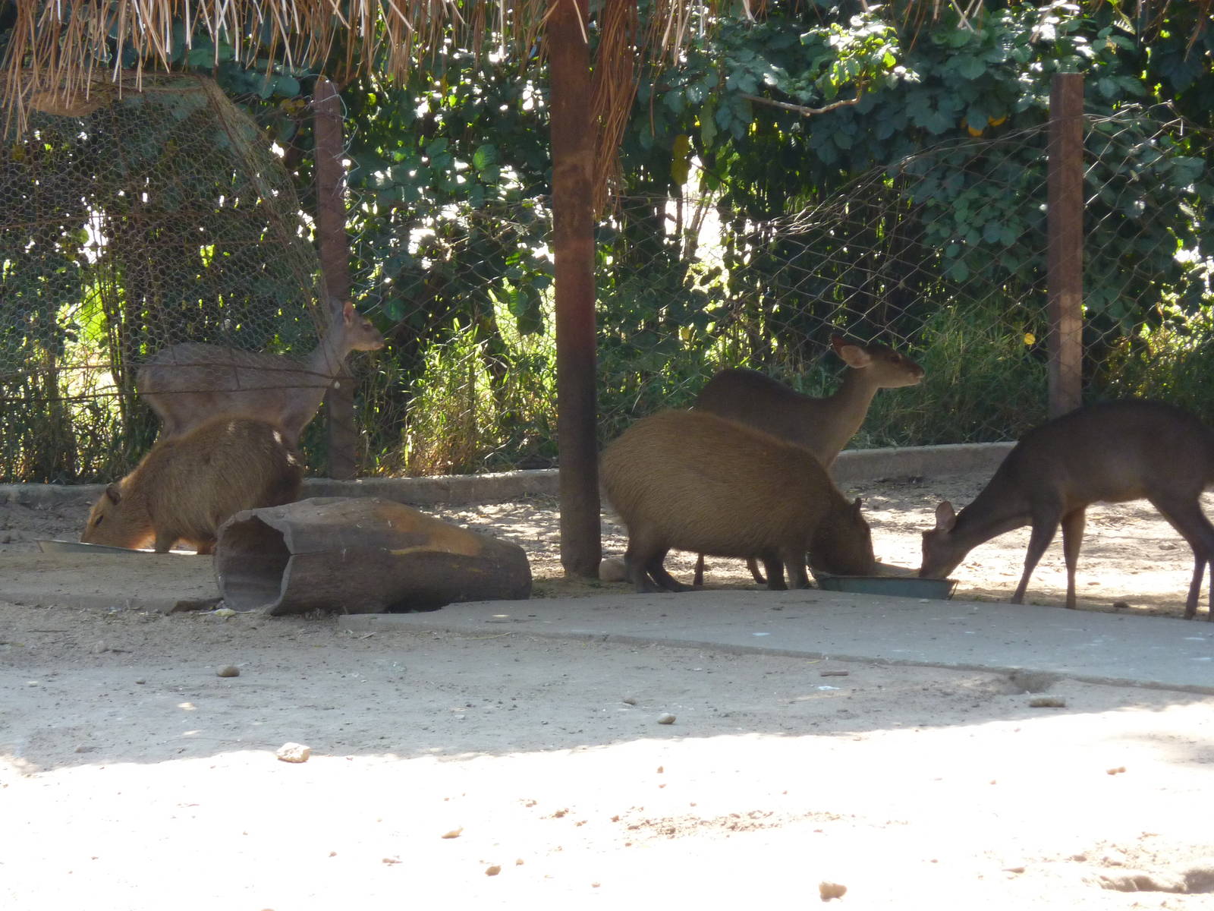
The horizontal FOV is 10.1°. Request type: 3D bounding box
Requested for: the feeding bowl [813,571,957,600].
[{"bbox_3d":[0.831,0.385,20.600,0.430,0.085,0.430,0,3,0],"label":"feeding bowl"}]

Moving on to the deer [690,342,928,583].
[{"bbox_3d":[0.613,0.016,21.000,0.760,0.760,0.220,-2,4,-22],"label":"deer"}]

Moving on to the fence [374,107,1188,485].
[{"bbox_3d":[0.777,-0.661,25.800,4.000,1.340,0.080,-3,4,-33],"label":"fence"}]

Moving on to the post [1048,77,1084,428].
[{"bbox_3d":[1.761,-0.752,26.400,0.106,1.440,0.106,-2,4,-28],"label":"post"}]

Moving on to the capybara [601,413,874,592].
[{"bbox_3d":[0.395,0.138,20.650,0.820,0.540,0.330,-1,3,-10],"label":"capybara"}]

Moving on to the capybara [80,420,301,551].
[{"bbox_3d":[-1.325,0.105,22.100,0.770,0.490,0.310,1,4,20],"label":"capybara"}]

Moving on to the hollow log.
[{"bbox_3d":[-0.683,0.291,20.000,0.940,0.330,0.330,-3,4,-36],"label":"hollow log"}]

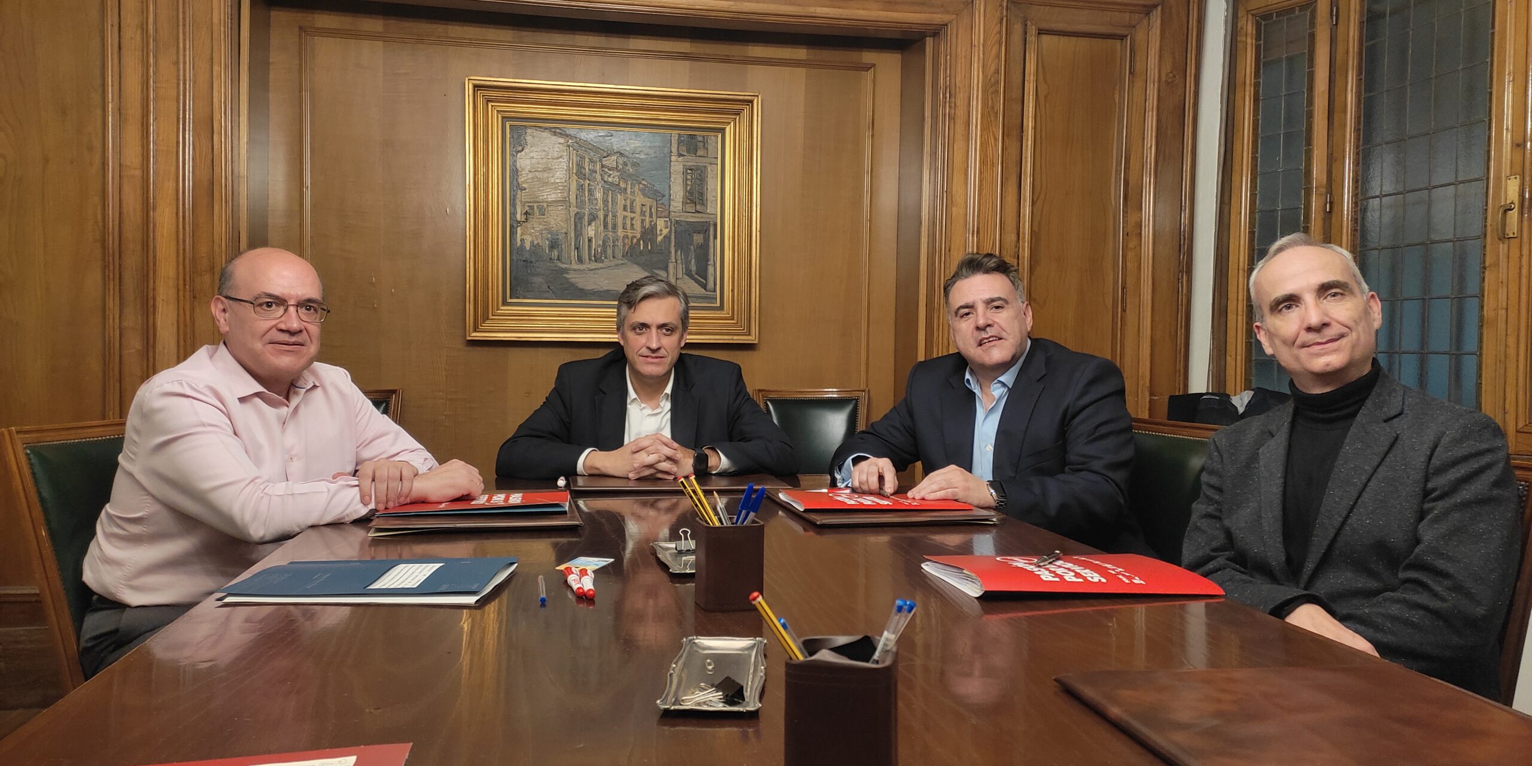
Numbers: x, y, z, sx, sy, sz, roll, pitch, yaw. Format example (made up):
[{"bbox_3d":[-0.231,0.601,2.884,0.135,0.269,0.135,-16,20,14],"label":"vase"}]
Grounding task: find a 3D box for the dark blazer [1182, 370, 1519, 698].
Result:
[{"bbox_3d":[0.849,0.273,1.726,0.560,0.590,0.480,3,3,44],"label":"dark blazer"}]

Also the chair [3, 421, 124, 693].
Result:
[{"bbox_3d":[-1.016,0.542,2.173,0.570,0.920,0.460,2,2,17],"label":"chair"}]

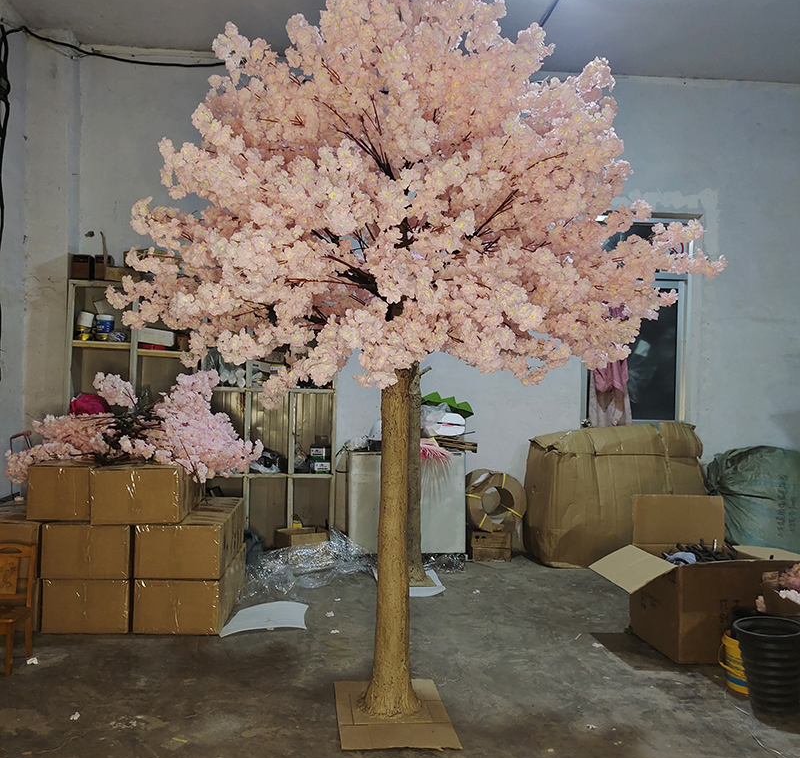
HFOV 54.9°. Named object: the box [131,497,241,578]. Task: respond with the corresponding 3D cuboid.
[{"bbox_3d":[-1.316,1.004,4.881,0.505,0.308,0.850,2,0,-4],"label":"box"}]

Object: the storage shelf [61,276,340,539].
[{"bbox_3d":[-1.730,0.335,6.876,2.325,2.281,0.360,2,0,-6],"label":"storage shelf"}]

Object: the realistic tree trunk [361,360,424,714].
[{"bbox_3d":[-0.031,0.728,3.562,0.270,1.572,0.270,2,0,-6],"label":"realistic tree trunk"}]

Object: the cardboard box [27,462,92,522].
[{"bbox_3d":[-2.016,0.675,4.896,0.362,0.308,0.800,2,0,-4],"label":"cardboard box"}]

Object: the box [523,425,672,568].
[{"bbox_3d":[1.749,1.030,6.860,1.020,1.100,0.800,2,0,-7],"label":"box"}]

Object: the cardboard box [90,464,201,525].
[{"bbox_3d":[-1.574,0.683,4.926,0.510,0.315,0.780,2,0,-4],"label":"cardboard box"}]

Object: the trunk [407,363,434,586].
[{"bbox_3d":[0.103,0.704,5.959,0.270,1.647,0.250,2,0,-6],"label":"trunk"}]

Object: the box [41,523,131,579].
[{"bbox_3d":[-1.823,0.989,4.834,0.486,0.308,0.850,2,0,-4],"label":"box"}]

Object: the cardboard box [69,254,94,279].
[{"bbox_3d":[-2.745,-0.948,6.711,0.165,0.223,0.200,2,0,-6],"label":"cardboard box"}]

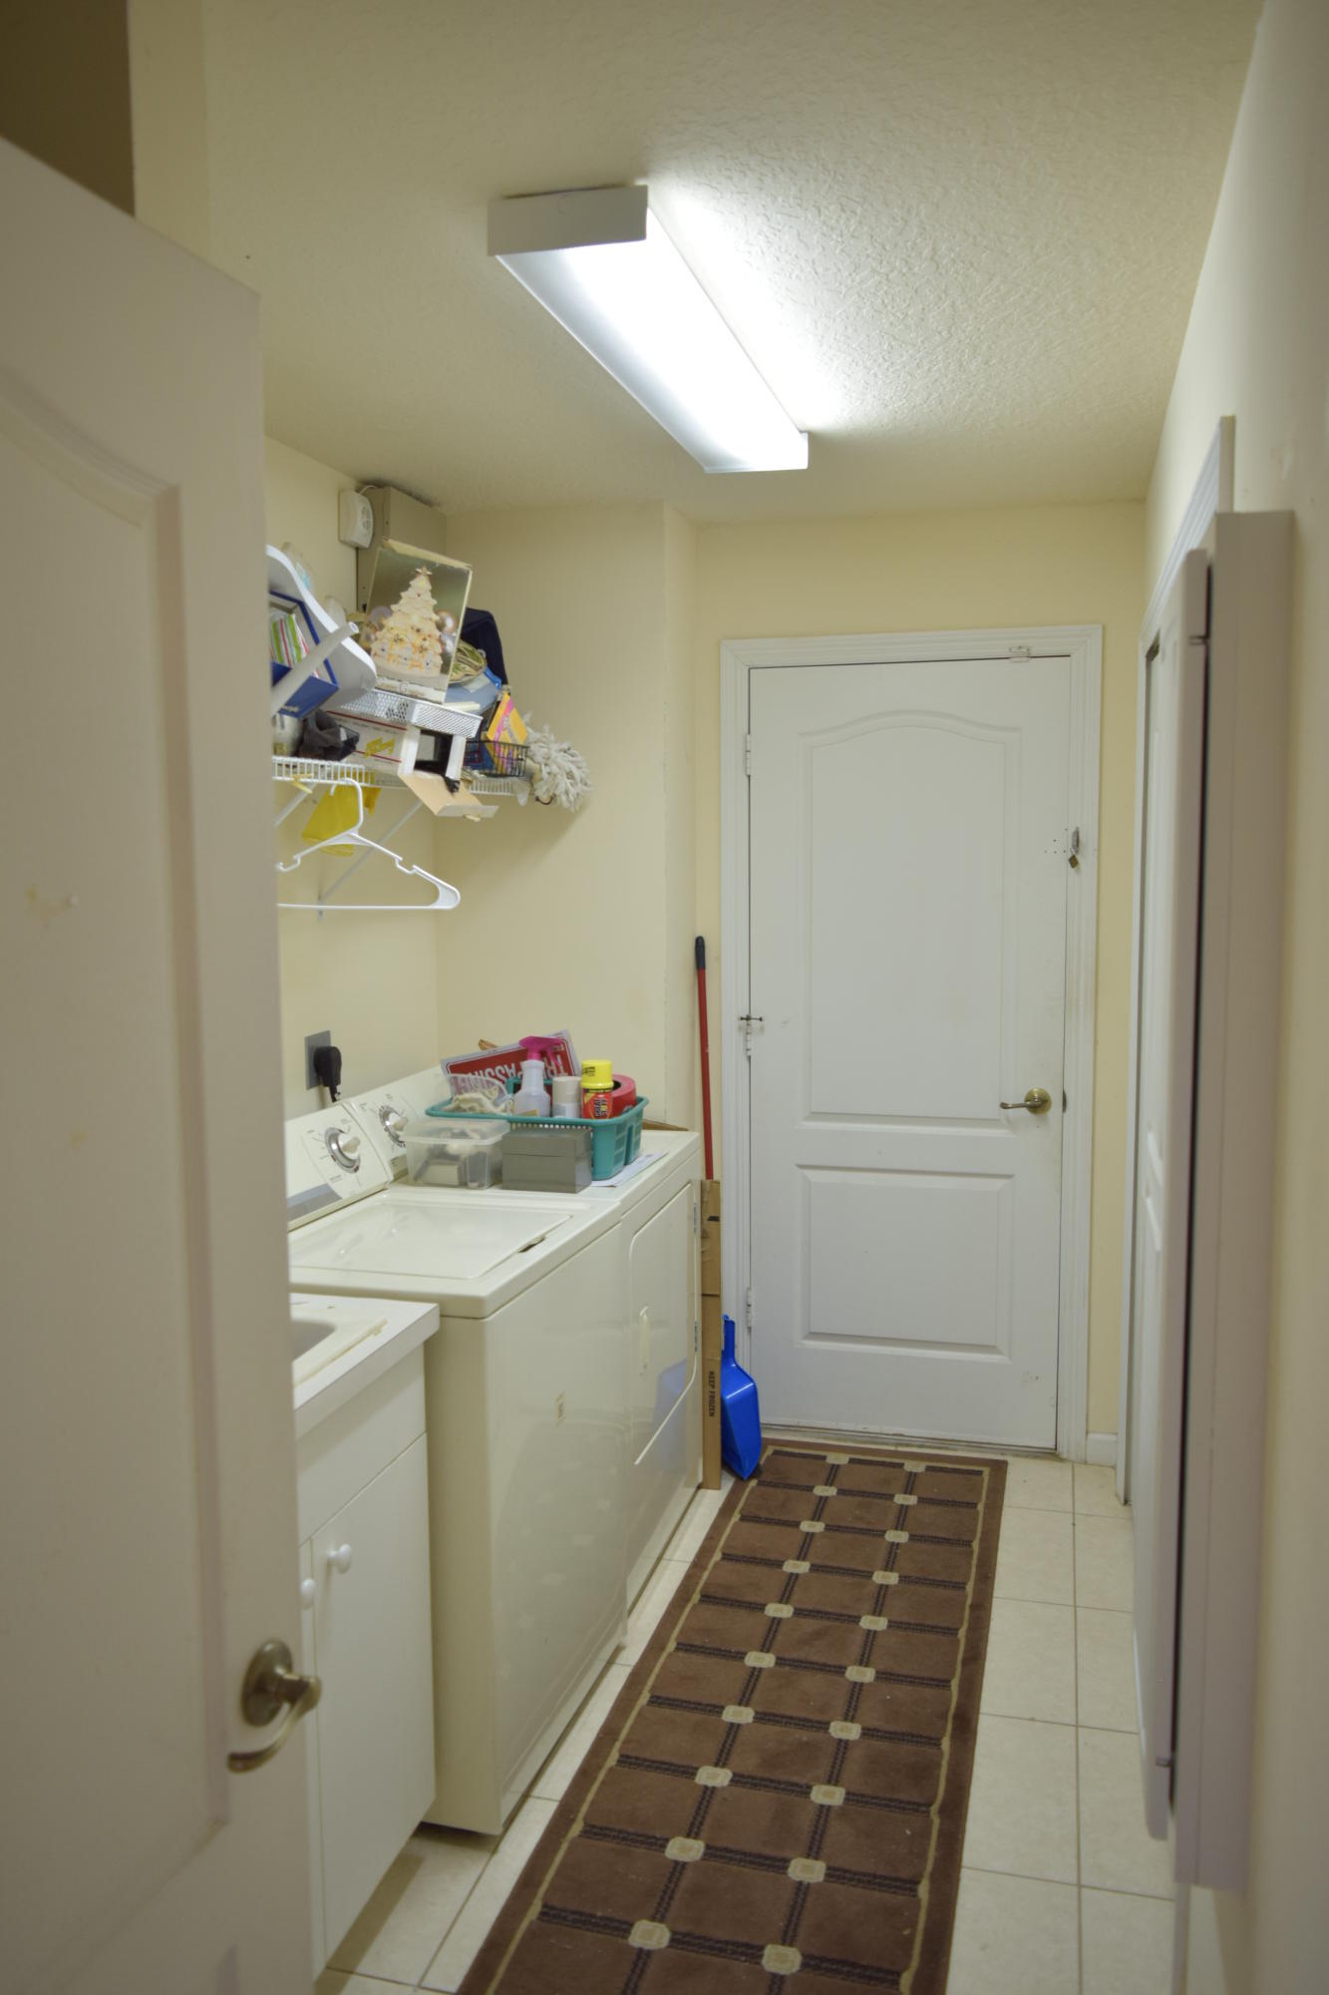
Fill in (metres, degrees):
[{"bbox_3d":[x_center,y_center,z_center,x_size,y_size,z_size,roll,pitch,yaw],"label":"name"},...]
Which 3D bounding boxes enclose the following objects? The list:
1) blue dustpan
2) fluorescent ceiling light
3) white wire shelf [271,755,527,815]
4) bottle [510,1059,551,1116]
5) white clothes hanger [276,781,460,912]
[{"bbox_3d":[0.177,1.018,3.884,0.105,0.395,0.225,-7,4,16],"label":"blue dustpan"},{"bbox_3d":[0.030,-1.057,2.502,0.215,0.070,1.210,1,6,15],"label":"fluorescent ceiling light"},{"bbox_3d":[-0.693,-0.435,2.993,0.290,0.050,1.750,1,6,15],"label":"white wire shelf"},{"bbox_3d":[-0.285,0.236,3.363,0.105,0.280,0.070,-1,6,-4],"label":"bottle"},{"bbox_3d":[-0.591,-0.286,2.825,0.420,0.240,0.018,1,6,15],"label":"white clothes hanger"}]

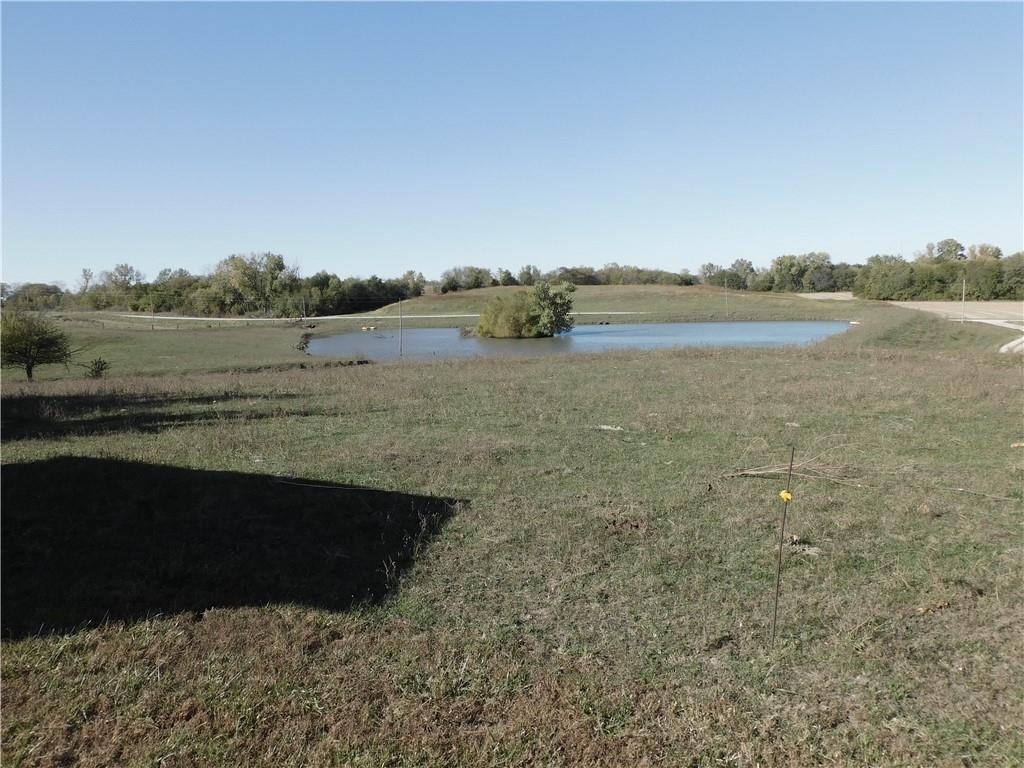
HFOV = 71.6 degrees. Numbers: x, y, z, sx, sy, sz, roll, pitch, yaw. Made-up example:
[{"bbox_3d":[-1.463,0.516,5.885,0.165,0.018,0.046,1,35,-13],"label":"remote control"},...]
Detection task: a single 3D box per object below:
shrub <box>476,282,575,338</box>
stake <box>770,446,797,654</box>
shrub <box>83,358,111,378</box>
[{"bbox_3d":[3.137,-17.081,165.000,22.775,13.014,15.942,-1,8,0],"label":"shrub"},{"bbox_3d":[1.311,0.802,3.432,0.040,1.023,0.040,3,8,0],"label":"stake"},{"bbox_3d":[-32.187,-1.201,55.000,2.169,1.549,1.952,-1,8,0],"label":"shrub"}]

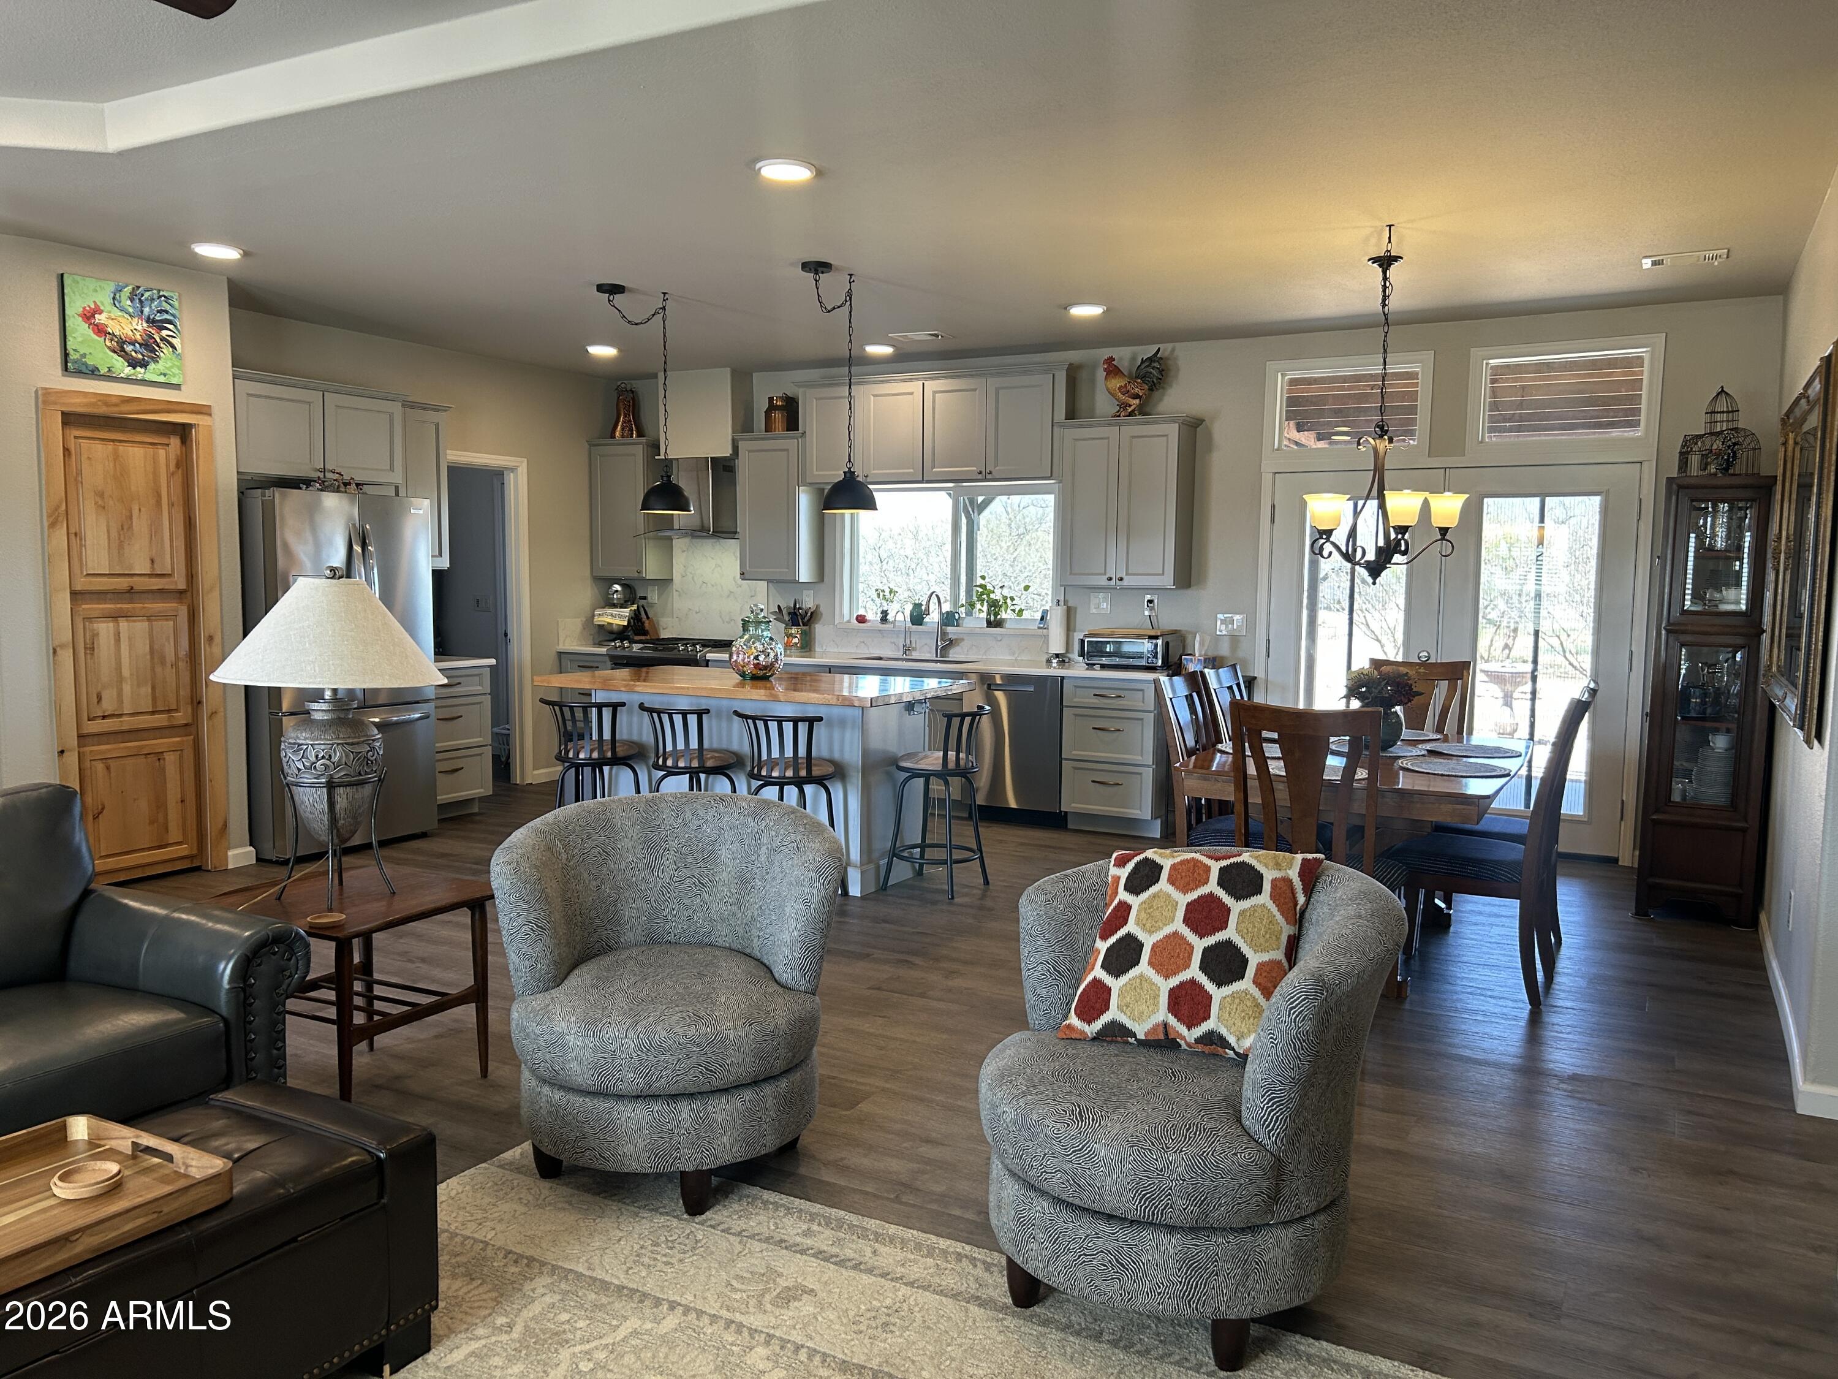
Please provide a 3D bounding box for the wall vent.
[{"bbox_3d":[3.158,-1.772,5.692,0.325,0.020,0.230,3,6,28],"label":"wall vent"}]

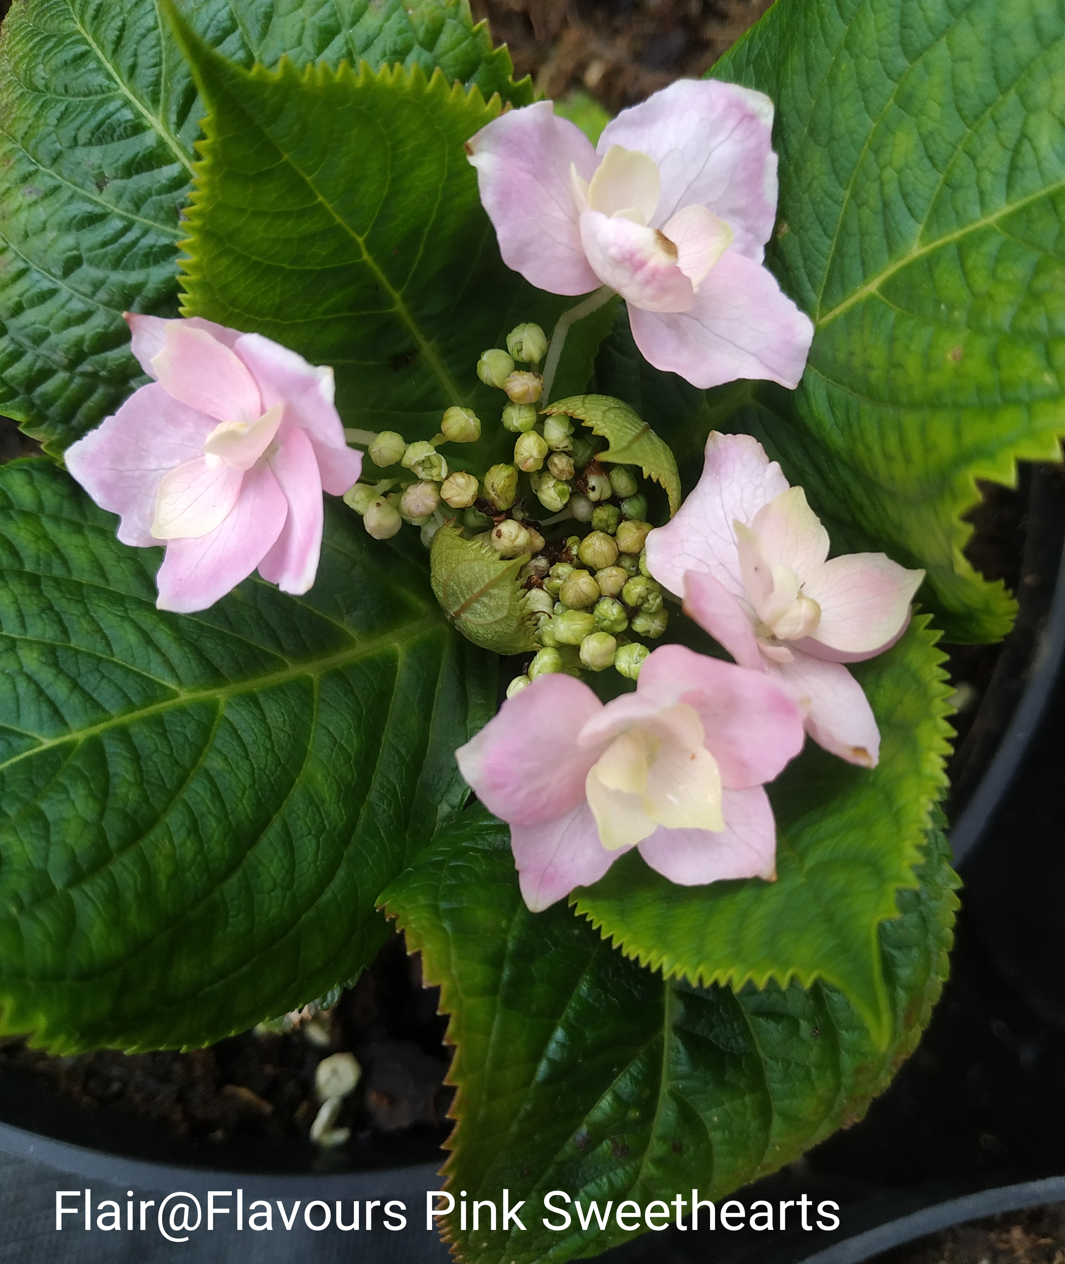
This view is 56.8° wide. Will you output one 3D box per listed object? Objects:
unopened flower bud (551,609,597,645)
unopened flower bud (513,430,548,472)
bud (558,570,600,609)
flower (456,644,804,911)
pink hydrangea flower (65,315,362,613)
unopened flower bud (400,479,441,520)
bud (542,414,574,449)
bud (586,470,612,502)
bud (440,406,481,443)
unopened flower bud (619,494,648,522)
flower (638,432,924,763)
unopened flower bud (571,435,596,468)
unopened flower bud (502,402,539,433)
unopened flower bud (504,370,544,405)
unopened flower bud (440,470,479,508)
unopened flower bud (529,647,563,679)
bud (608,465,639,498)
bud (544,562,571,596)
[{"bbox_3d":[0.007,-0.001,0.165,0.008,0.006,0.006,1,81,-3],"label":"unopened flower bud"},{"bbox_3d":[0.000,-0.030,0.164,0.006,0.006,0.007,1,81,-3],"label":"unopened flower bud"},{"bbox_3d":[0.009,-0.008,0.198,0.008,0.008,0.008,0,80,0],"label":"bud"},{"bbox_3d":[0.015,0.023,0.155,0.053,0.024,0.043,1,105,3],"label":"flower"},{"bbox_3d":[-0.051,-0.027,0.157,0.046,0.022,0.046,0,90,9],"label":"pink hydrangea flower"},{"bbox_3d":[-0.019,-0.022,0.164,0.006,0.006,0.007,1,81,-3],"label":"unopened flower bud"},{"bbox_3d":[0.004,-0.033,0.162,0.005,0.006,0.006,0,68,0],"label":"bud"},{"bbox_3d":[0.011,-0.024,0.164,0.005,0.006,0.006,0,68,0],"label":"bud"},{"bbox_3d":[-0.012,-0.034,0.164,0.007,0.006,0.006,1,81,-3],"label":"bud"},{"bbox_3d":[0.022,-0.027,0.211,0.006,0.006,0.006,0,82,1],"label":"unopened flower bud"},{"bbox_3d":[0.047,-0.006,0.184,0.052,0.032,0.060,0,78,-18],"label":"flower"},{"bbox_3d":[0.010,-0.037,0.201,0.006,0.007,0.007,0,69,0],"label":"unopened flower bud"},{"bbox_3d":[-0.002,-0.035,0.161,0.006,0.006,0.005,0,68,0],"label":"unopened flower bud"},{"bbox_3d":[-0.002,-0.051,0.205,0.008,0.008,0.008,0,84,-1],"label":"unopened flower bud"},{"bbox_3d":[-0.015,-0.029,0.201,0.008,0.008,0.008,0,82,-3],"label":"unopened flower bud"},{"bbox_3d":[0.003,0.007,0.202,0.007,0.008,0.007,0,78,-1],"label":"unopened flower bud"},{"bbox_3d":[0.016,-0.026,0.170,0.005,0.006,0.006,1,81,-3],"label":"bud"},{"bbox_3d":[0.005,-0.009,0.169,0.006,0.006,0.006,1,81,-3],"label":"bud"}]

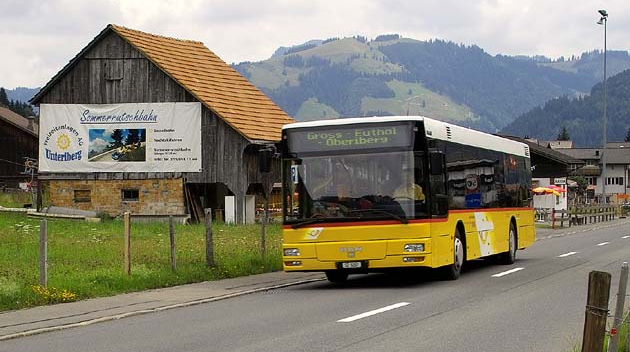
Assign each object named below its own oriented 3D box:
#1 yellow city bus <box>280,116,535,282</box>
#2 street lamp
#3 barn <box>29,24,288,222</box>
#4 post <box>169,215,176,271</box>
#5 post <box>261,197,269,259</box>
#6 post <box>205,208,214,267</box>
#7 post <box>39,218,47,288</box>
[{"bbox_3d":[2.293,0.502,22.146,2.530,2.794,9.824,-2,-2,21],"label":"yellow city bus"},{"bbox_3d":[22.190,-4.708,85.172,0.900,16.170,0.600,1,-1,-21],"label":"street lamp"},{"bbox_3d":[-6.028,-2.072,49.687,11.185,8.577,7.326,0,-1,26],"label":"barn"},{"bbox_3d":[-2.680,1.267,20.768,0.100,1.045,0.100,0,-1,21],"label":"post"},{"bbox_3d":[-1.154,1.274,25.197,0.110,1.245,0.110,0,-1,21],"label":"post"},{"bbox_3d":[-2.093,1.236,21.920,0.140,1.166,0.140,0,-1,21],"label":"post"},{"bbox_3d":[-4.120,1.173,16.714,0.110,1.035,0.110,0,-1,21],"label":"post"}]

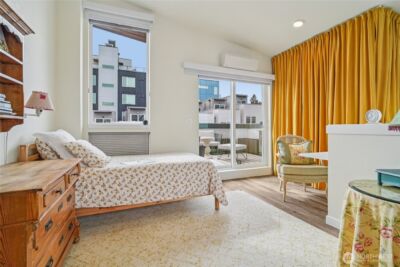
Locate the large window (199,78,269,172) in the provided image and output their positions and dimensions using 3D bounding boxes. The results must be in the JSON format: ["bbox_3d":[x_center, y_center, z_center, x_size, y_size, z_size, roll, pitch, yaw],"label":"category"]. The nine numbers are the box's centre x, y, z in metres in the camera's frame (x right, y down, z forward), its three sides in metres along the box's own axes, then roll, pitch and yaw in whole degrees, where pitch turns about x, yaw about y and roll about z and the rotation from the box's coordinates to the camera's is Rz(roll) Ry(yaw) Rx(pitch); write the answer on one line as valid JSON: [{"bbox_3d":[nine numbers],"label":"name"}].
[{"bbox_3d":[0.837,-0.194,3.999,1.845,2.031,0.110,0,0,-21],"label":"large window"}]

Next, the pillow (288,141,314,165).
[{"bbox_3d":[1.593,0.314,2.790,0.375,0.355,0.140,0,-13,12],"label":"pillow"}]

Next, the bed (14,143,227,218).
[{"bbox_3d":[-0.835,0.562,2.428,2.061,0.890,1.030,0,0,-22],"label":"bed"}]

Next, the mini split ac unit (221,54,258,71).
[{"bbox_3d":[0.844,-1.468,3.851,0.801,0.274,0.210,0,0,-21],"label":"mini split ac unit"}]

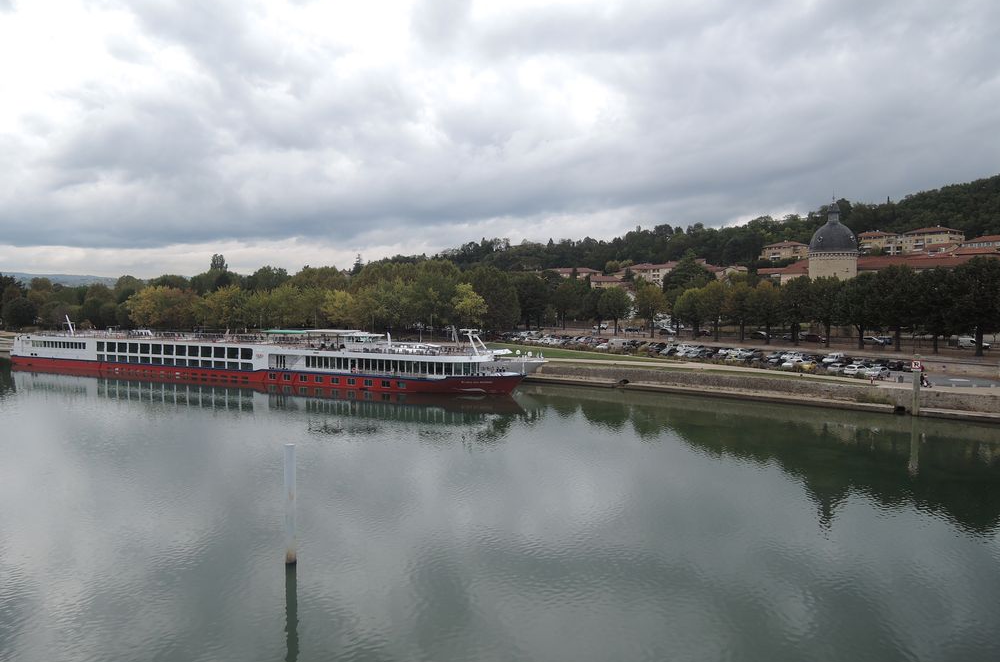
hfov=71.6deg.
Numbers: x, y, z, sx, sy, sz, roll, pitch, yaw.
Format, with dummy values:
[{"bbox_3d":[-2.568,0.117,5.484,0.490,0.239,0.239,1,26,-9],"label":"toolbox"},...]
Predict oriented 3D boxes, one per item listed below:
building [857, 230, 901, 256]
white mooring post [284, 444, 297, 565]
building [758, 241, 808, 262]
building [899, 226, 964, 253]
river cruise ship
[{"bbox_3d":[168.383,-38.876,307.597,16.800,10.300,13.000,2,3,37],"label":"building"},{"bbox_3d":[-10.293,8.529,34.145,0.550,5.779,0.550,0,3,0],"label":"white mooring post"},{"bbox_3d":[132.872,-36.833,324.702,19.500,10.300,13.000,2,3,37],"label":"building"},{"bbox_3d":[186.468,-39.096,299.580,23.000,11.000,14.000,2,3,41],"label":"building"},{"bbox_3d":[-45.800,3.316,120.059,110.000,8.800,11.400,1,3,26],"label":"river cruise ship"}]

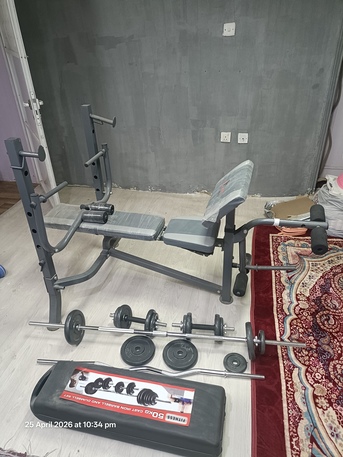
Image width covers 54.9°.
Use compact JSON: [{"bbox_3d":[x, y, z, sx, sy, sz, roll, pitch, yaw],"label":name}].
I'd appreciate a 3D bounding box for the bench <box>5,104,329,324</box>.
[{"bbox_3d":[0.007,-0.060,1.914,1.660,1.090,1.080,8,33,17],"label":"bench"}]

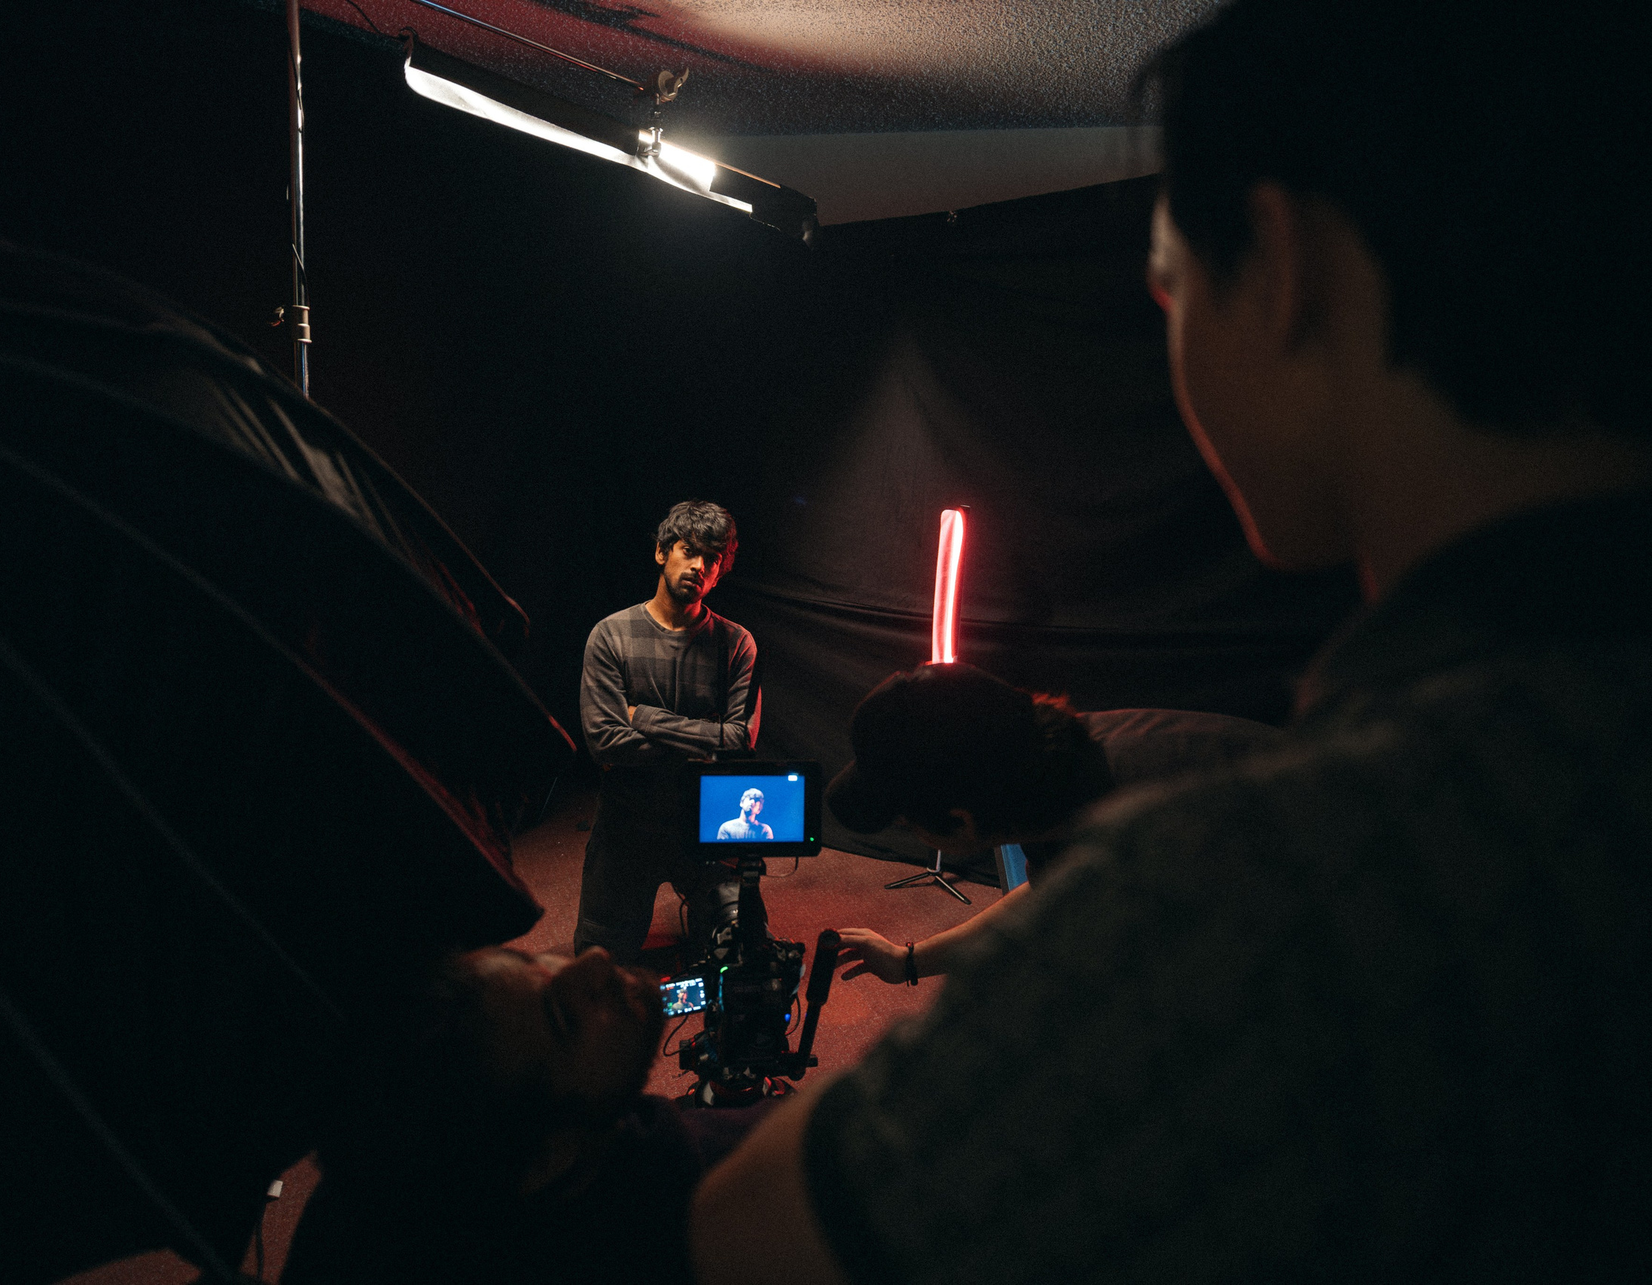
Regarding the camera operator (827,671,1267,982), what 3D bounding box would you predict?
[{"bbox_3d":[0.414,0.496,1.261,0.850,1.000,0.550,4,8,17],"label":"camera operator"}]

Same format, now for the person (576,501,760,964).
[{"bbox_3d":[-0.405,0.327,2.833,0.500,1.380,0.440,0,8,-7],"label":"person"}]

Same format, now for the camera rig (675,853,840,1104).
[{"bbox_3d":[-0.092,0.441,1.410,0.190,0.265,0.270,0,19,-12],"label":"camera rig"}]

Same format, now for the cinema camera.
[{"bbox_3d":[-0.101,0.378,1.420,0.215,0.380,0.280,0,19,-12],"label":"cinema camera"}]

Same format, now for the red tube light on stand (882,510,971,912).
[{"bbox_3d":[0.394,0.205,3.582,0.300,1.300,0.300,6,9,30],"label":"red tube light on stand"}]

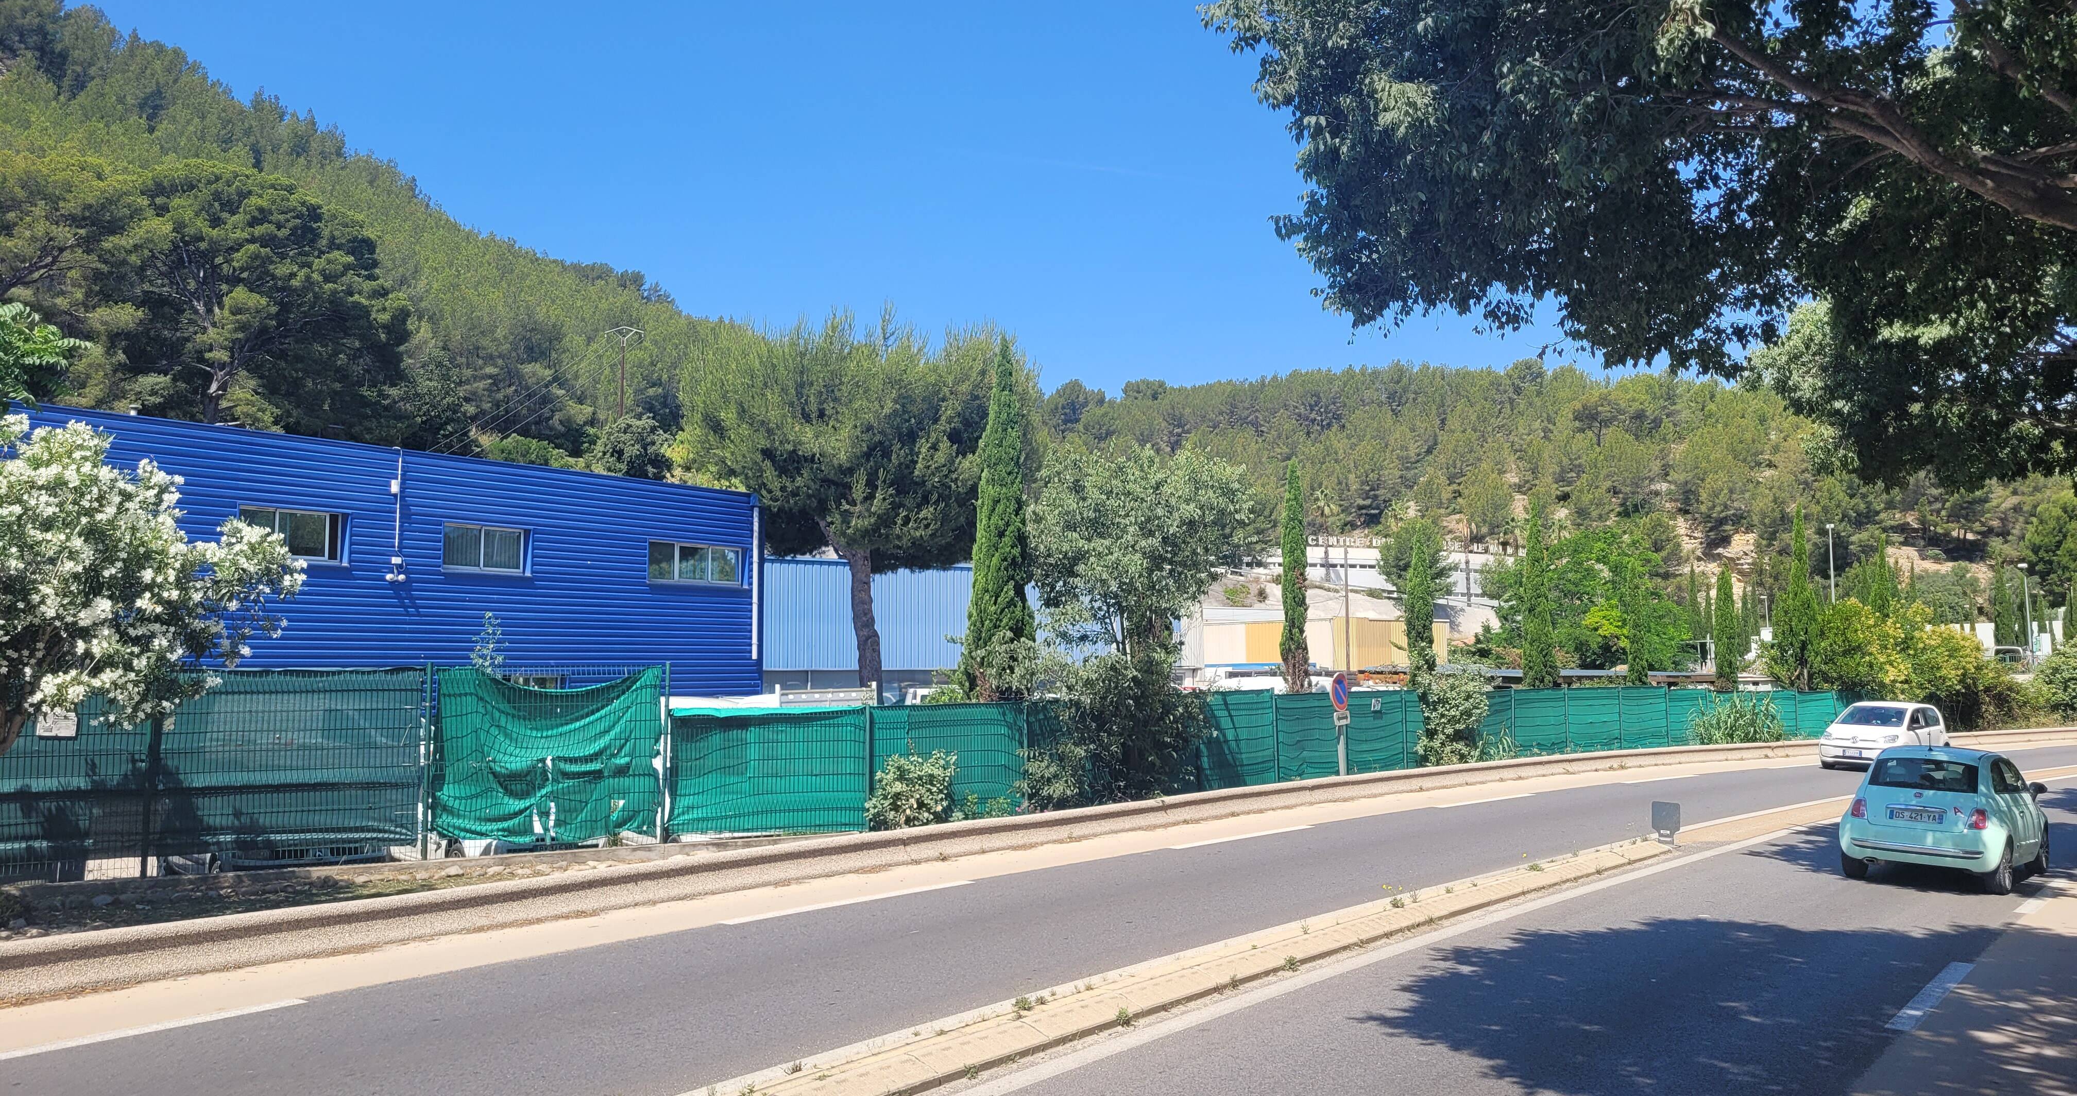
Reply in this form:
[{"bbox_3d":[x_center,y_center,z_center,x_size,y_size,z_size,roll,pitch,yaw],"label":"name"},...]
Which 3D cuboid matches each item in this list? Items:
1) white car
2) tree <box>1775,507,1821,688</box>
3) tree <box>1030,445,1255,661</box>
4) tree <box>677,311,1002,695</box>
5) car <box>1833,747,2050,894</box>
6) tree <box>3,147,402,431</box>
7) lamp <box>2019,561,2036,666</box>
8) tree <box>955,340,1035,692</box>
[{"bbox_3d":[19.150,4.210,35.200,3.580,1.500,1.645,3,-6,-40],"label":"white car"},{"bbox_3d":[23.188,2.283,47.598,1.450,7.125,1.400,-3,-5,26],"label":"tree"},{"bbox_3d":[1.559,1.155,22.646,3.500,5.390,3.400,-1,-4,4],"label":"tree"},{"bbox_3d":[-5.422,-0.609,46.832,10.200,13.155,9.800,0,-4,-7],"label":"tree"},{"bbox_3d":[10.610,3.090,18.170,1.640,1.490,3.550,-4,-6,41],"label":"car"},{"bbox_3d":[-31.945,-7.785,60.986,15.000,15.415,13.500,2,-5,-28],"label":"tree"},{"bbox_3d":[60.307,4.165,95.220,0.750,6.665,0.350,1,-5,-18],"label":"lamp"},{"bbox_3d":[-0.637,0.438,22.904,1.200,7.090,1.200,0,-4,-2],"label":"tree"}]

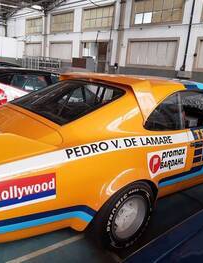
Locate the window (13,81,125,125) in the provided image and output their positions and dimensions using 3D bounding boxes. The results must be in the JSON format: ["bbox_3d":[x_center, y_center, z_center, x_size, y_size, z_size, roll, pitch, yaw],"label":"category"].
[{"bbox_3d":[-0.353,-0.317,2.413,0.670,0.090,1.081,-31,31,-29],"label":"window"}]

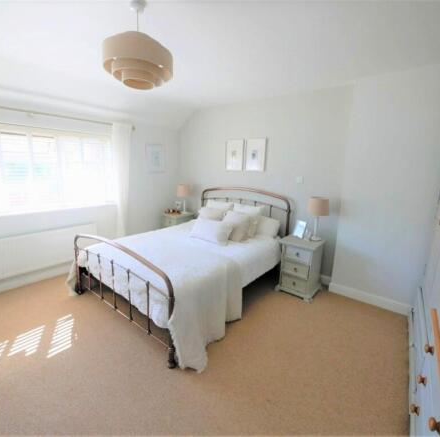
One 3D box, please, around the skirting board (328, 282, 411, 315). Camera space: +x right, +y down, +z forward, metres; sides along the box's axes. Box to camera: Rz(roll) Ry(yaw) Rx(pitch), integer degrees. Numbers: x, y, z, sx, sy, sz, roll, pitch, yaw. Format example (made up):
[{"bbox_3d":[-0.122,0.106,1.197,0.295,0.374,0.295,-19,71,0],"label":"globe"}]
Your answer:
[{"bbox_3d":[1.612,0.878,2.585,0.755,0.094,0.018,10,14,37],"label":"skirting board"}]

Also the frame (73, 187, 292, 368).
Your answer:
[{"bbox_3d":[-0.322,0.257,2.819,1.627,1.136,2.078,10,14,37],"label":"frame"}]

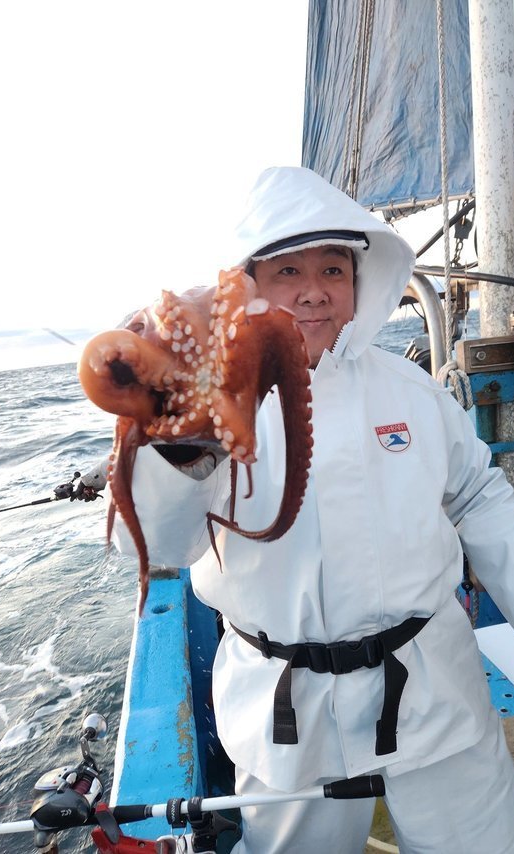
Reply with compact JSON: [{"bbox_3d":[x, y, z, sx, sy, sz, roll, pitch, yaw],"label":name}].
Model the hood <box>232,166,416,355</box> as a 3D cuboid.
[{"bbox_3d":[0.098,-0.270,0.930,0.275,0.295,0.275,-9,9,-9],"label":"hood"}]

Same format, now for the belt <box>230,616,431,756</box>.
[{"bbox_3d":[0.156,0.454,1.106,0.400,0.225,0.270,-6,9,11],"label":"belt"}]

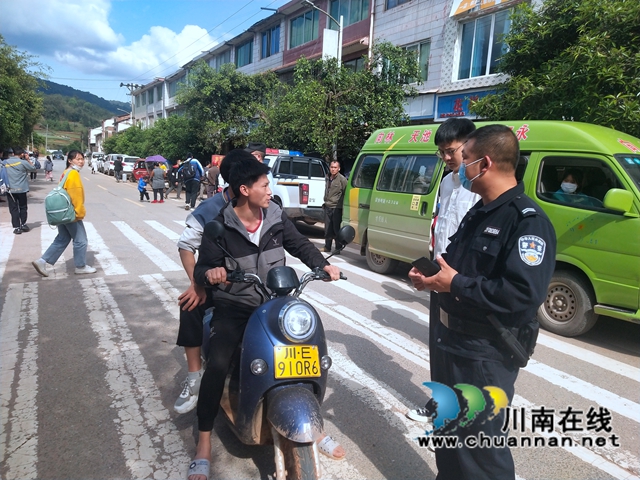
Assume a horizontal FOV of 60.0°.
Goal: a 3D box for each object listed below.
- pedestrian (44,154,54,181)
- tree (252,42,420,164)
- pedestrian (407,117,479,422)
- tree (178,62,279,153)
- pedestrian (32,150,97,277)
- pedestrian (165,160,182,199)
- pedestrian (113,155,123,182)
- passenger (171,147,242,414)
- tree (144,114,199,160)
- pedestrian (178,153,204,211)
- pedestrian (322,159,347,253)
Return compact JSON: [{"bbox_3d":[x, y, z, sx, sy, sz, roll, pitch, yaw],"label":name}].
[{"bbox_3d":[-16.190,-4.325,33.200,0.460,1.520,0.450,-1,8,-26],"label":"pedestrian"},{"bbox_3d":[0.469,-3.284,16.800,4.800,5.300,5.000,-1,8,-25],"label":"tree"},{"bbox_3d":[0.752,0.171,3.270,0.440,1.790,0.500,-5,10,-44],"label":"pedestrian"},{"bbox_3d":[-4.018,-4.687,24.048,4.268,5.745,4.268,-1,8,-26],"label":"tree"},{"bbox_3d":[-3.303,-0.367,7.200,0.740,1.600,0.500,-2,9,-36],"label":"pedestrian"},{"bbox_3d":[-6.154,-2.541,23.300,0.720,1.600,0.500,4,8,11],"label":"pedestrian"},{"bbox_3d":[-12.564,-4.392,34.500,0.500,1.680,0.420,0,8,-20],"label":"pedestrian"},{"bbox_3d":[-0.520,0.209,3.190,0.580,1.450,0.700,0,8,-23],"label":"passenger"},{"bbox_3d":[-9.265,-5.584,34.573,3.462,4.387,3.462,-1,8,-26],"label":"tree"},{"bbox_3d":[-3.961,-1.803,17.100,0.700,1.750,0.500,5,8,17],"label":"pedestrian"},{"bbox_3d":[0.266,-0.613,9.850,0.460,1.670,0.300,5,8,23],"label":"pedestrian"}]

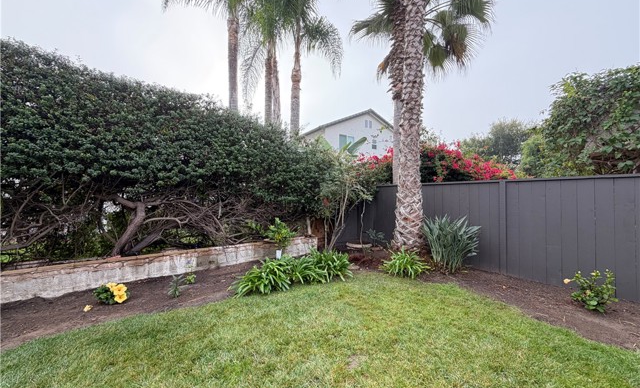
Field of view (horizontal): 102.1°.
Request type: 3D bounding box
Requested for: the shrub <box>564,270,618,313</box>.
[{"bbox_3d":[3.560,1.260,3.400,0.500,0.520,0.550,0,0,-39],"label":"shrub"}]

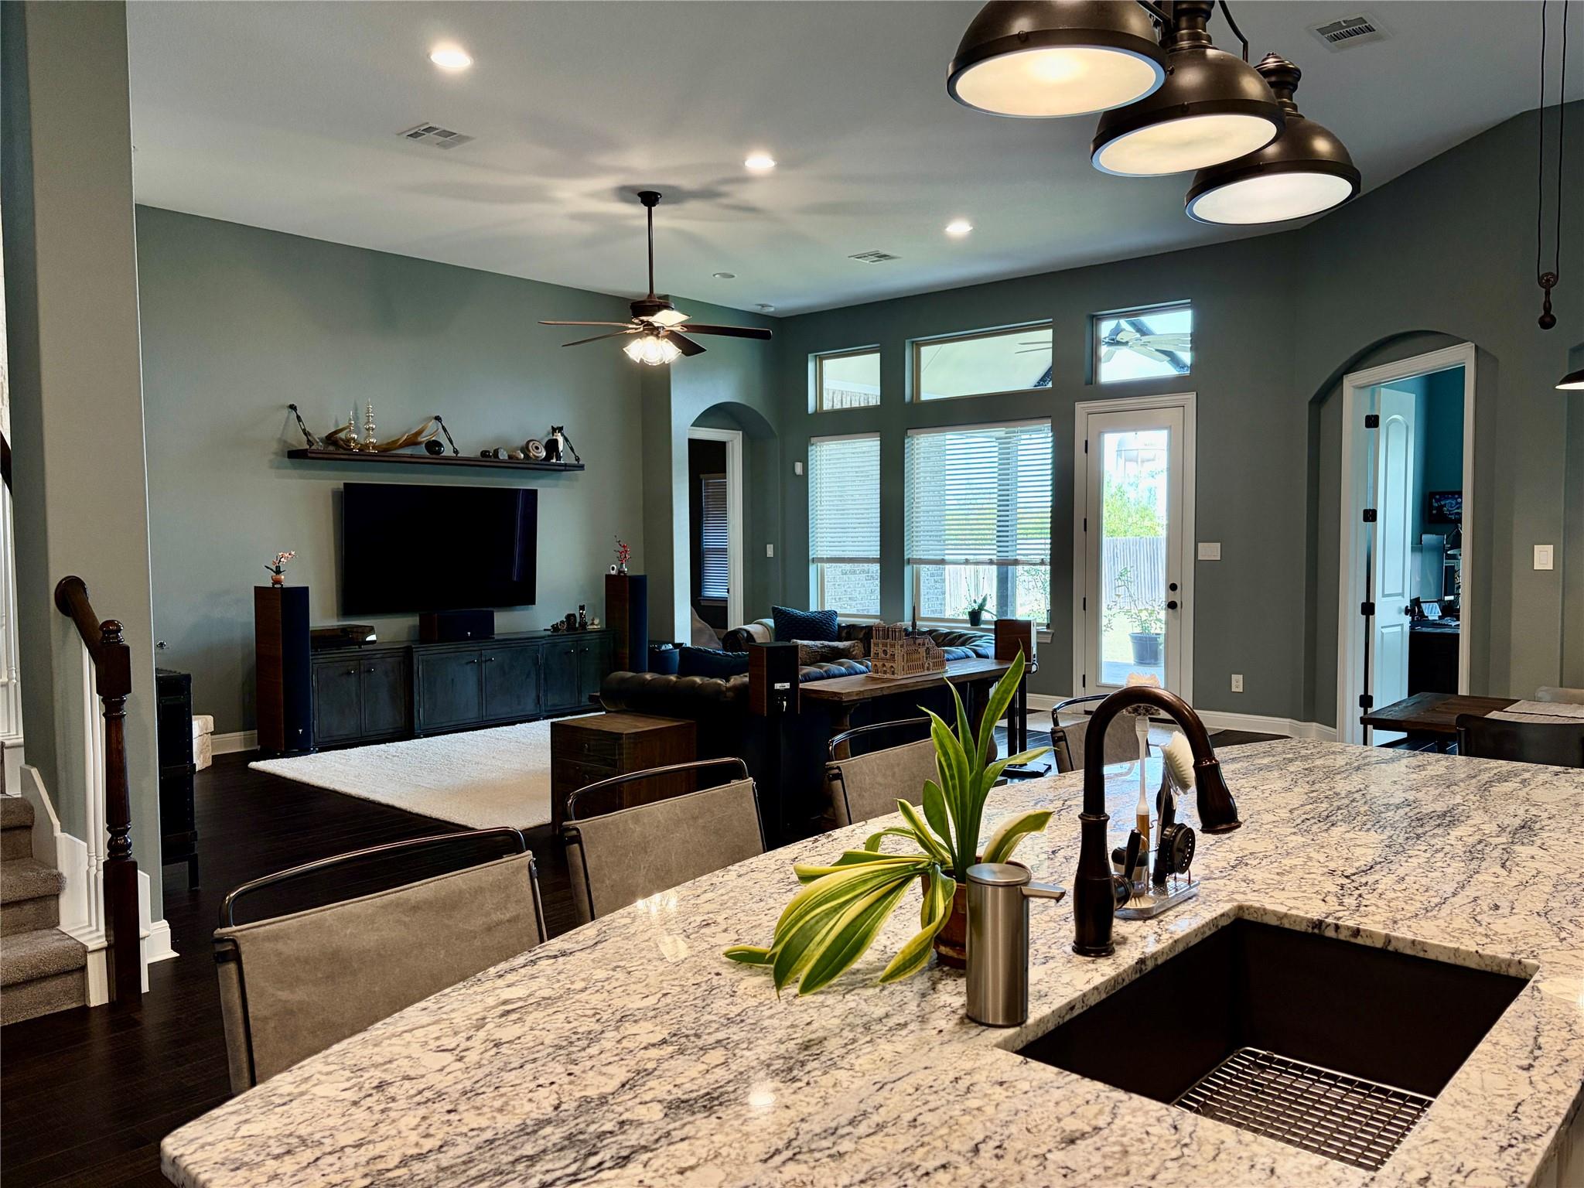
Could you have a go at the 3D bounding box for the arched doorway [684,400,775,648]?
[{"bbox_3d":[-0.693,-0.456,11.573,0.400,2.790,1.170,2,4,42],"label":"arched doorway"}]

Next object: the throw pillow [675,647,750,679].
[{"bbox_3d":[-0.394,0.540,6.682,0.580,0.460,0.170,2,24,42],"label":"throw pillow"}]

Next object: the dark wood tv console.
[{"bbox_3d":[-2.566,0.700,9.489,0.480,0.690,2.720,2,4,41],"label":"dark wood tv console"}]

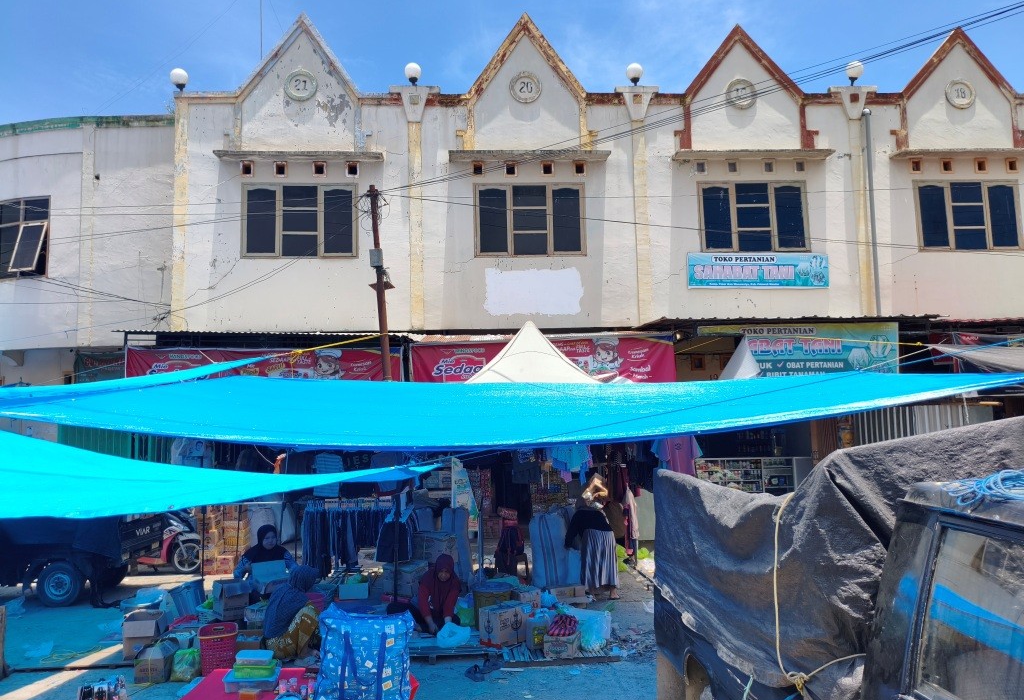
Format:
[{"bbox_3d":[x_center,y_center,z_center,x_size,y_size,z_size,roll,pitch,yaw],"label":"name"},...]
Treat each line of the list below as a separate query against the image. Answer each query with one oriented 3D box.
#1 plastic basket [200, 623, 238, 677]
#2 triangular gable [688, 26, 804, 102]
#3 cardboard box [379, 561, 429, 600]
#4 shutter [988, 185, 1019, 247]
[{"bbox_3d":[-2.651,2.777,7.018,0.330,0.440,0.320,0,-5,-16],"label":"plastic basket"},{"bbox_3d":[4.279,-5.239,14.204,2.150,1.460,0.250,-1,-6,-3],"label":"triangular gable"},{"bbox_3d":[-1.406,3.107,10.362,0.430,0.330,0.410,-4,-5,30],"label":"cardboard box"},{"bbox_3d":[9.006,-2.455,14.088,0.500,1.120,0.060,-1,-6,-3],"label":"shutter"}]

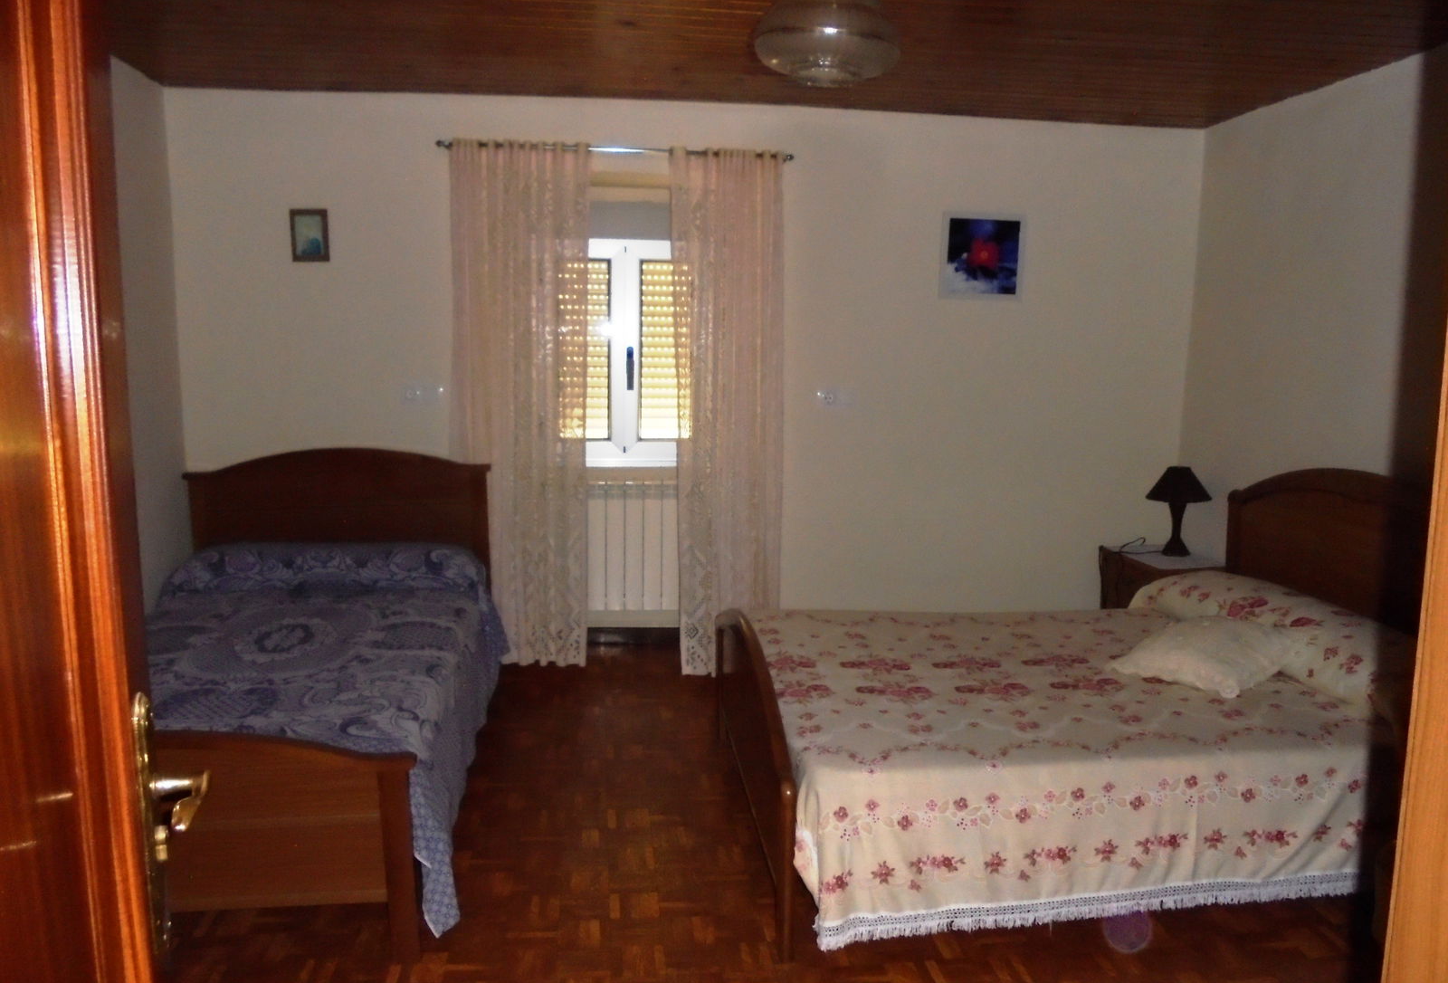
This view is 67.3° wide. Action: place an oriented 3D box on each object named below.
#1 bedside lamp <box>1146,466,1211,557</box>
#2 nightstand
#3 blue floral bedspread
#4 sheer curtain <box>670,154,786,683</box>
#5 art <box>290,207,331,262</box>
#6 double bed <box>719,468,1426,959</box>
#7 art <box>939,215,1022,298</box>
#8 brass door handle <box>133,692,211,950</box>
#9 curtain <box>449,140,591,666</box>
[{"bbox_3d":[1.891,0.083,4.551,0.290,0.370,0.290,0,8,-7],"label":"bedside lamp"},{"bbox_3d":[1.861,0.536,4.578,0.370,0.535,0.470,0,8,-7],"label":"nightstand"},{"bbox_3d":[-1.356,0.613,3.344,1.245,0.600,1.940,0,8,-7],"label":"blue floral bedspread"},{"bbox_3d":[0.015,-0.286,4.435,0.455,2.140,0.110,0,8,-7],"label":"sheer curtain"},{"bbox_3d":[-1.616,-0.995,4.225,0.147,0.204,0.025,0,8,-7],"label":"art"},{"bbox_3d":[1.011,0.471,3.237,1.960,1.035,1.440,0,8,-7],"label":"double bed"},{"bbox_3d":[1.081,-0.983,4.555,0.370,0.345,0.030,0,8,-7],"label":"art"},{"bbox_3d":[-0.485,0.303,0.934,0.068,0.246,0.125,0,8,-7],"label":"brass door handle"},{"bbox_3d":[-0.816,-0.309,4.329,0.570,2.090,0.110,0,8,-7],"label":"curtain"}]

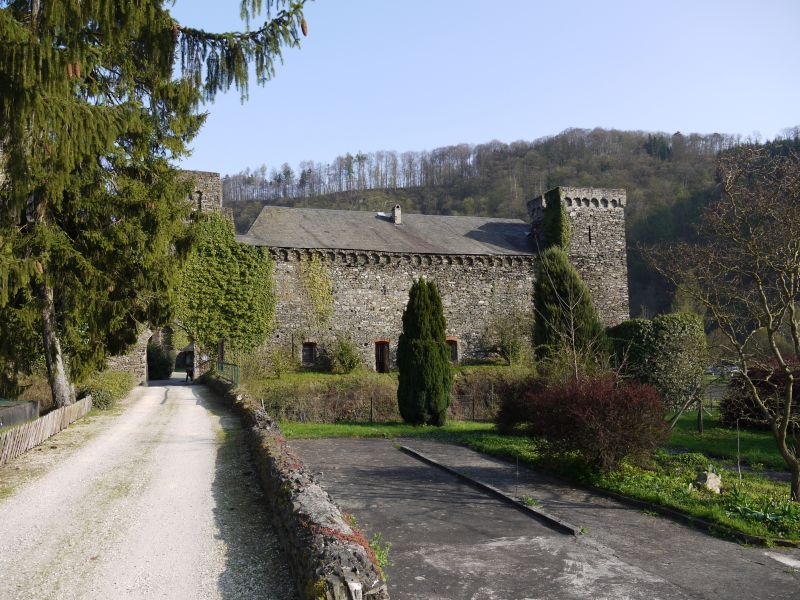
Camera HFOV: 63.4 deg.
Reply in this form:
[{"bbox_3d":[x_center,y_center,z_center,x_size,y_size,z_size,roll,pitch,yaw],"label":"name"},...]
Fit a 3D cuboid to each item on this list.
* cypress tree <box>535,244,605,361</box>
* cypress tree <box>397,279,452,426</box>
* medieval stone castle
[{"bbox_3d":[9.630,0.540,36.548,4.322,7.182,4.322,0,-4,0],"label":"cypress tree"},{"bbox_3d":[0.888,1.837,23.228,1.964,5.242,1.964,0,-4,0],"label":"cypress tree"},{"bbox_3d":[-1.056,-0.925,46.726,30.196,12.075,14.000,0,-4,-11],"label":"medieval stone castle"}]

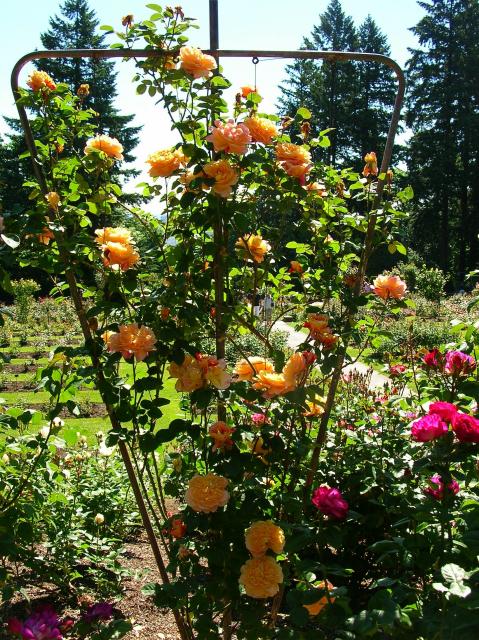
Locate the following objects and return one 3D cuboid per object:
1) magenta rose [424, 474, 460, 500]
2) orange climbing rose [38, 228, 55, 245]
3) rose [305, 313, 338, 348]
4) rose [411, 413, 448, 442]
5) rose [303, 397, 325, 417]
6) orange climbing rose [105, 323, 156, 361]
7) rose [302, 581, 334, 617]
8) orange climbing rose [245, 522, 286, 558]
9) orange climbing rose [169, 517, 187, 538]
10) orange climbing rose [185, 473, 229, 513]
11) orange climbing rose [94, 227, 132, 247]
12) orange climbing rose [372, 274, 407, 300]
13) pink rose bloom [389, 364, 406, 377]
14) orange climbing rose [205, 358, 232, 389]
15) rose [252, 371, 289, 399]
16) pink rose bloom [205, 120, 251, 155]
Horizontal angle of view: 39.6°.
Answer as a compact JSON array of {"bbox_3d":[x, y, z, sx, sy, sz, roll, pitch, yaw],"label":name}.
[{"bbox_3d":[0.610,0.504,2.000,0.108,0.078,0.103,0,11,0],"label":"magenta rose"},{"bbox_3d":[-0.601,-0.260,2.070,0.048,0.047,0.043,-1,4,-6],"label":"orange climbing rose"},{"bbox_3d":[0.250,0.032,2.050,0.099,0.111,0.090,6,6,0],"label":"rose"},{"bbox_3d":[0.528,0.299,1.850,0.104,0.084,0.090,0,3,22],"label":"rose"},{"bbox_3d":[0.205,0.234,1.820,0.066,0.058,0.060,-1,3,-6],"label":"rose"},{"bbox_3d":[-0.320,0.063,1.950,0.148,0.106,0.111,-1,4,-6],"label":"orange climbing rose"},{"bbox_3d":[0.200,0.704,1.680,0.083,0.090,0.070,-1,3,0],"label":"rose"},{"bbox_3d":[0.072,0.631,1.920,0.112,0.099,0.078,-1,4,0],"label":"orange climbing rose"},{"bbox_3d":[-0.160,0.537,1.720,0.046,0.056,0.046,-1,3,6],"label":"orange climbing rose"},{"bbox_3d":[-0.082,0.430,1.660,0.109,0.100,0.075,-1,3,0],"label":"orange climbing rose"},{"bbox_3d":[-0.375,-0.241,1.980,0.113,0.074,0.107,0,6,0],"label":"orange climbing rose"},{"bbox_3d":[0.451,-0.098,2.000,0.102,0.078,0.097,3,0,0],"label":"orange climbing rose"},{"bbox_3d":[0.713,0.228,3.000,0.081,0.055,0.070,-1,3,0],"label":"pink rose bloom"},{"bbox_3d":[-0.052,0.134,1.660,0.072,0.075,0.060,-2,3,-17],"label":"orange climbing rose"},{"bbox_3d":[0.092,0.189,1.950,0.108,0.078,0.103,0,6,0],"label":"rose"},{"bbox_3d":[-0.032,-0.532,1.930,0.124,0.099,0.105,-1,4,-6],"label":"pink rose bloom"}]

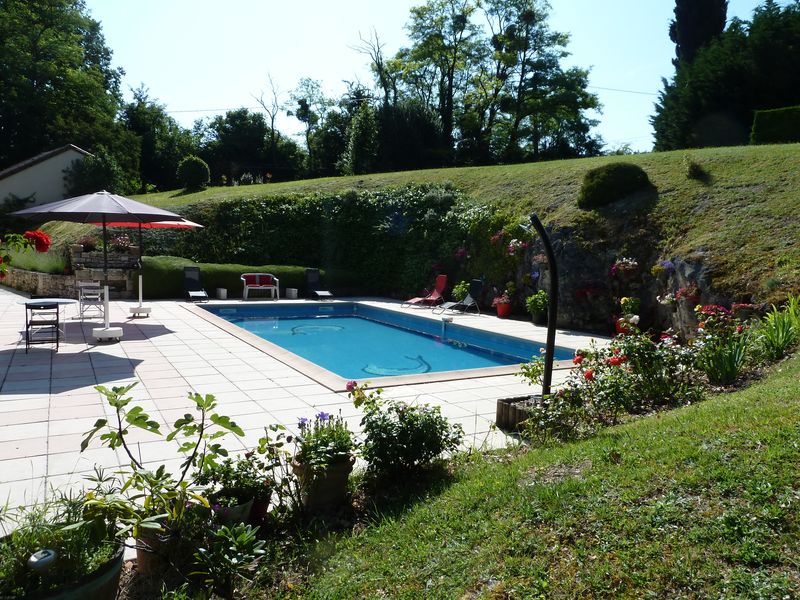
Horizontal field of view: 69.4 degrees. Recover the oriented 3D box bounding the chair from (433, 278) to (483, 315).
[{"bbox_3d":[1.617,-0.107,16.456,1.270,1.000,0.620,0,5,-18],"label":"chair"}]

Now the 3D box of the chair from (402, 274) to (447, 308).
[{"bbox_3d":[0.761,-0.278,18.055,1.250,1.000,0.620,0,5,-18],"label":"chair"}]

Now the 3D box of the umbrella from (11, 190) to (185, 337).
[{"bbox_3d":[-5.091,-0.582,9.958,2.750,2.580,2.750,-1,6,-31],"label":"umbrella"}]

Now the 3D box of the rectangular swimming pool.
[{"bbox_3d":[-1.069,0.976,13.330,5.000,0.800,10.000,-1,6,-31],"label":"rectangular swimming pool"}]

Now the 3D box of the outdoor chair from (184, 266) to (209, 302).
[{"bbox_3d":[-6.192,-0.455,17.619,0.580,0.980,1.200,-1,6,-31],"label":"outdoor chair"}]

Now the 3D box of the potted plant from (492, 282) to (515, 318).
[{"bbox_3d":[2.884,0.028,16.100,0.580,1.000,0.520,3,5,10],"label":"potted plant"}]

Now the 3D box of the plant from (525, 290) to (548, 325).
[{"bbox_3d":[3.557,0.164,14.893,0.600,0.870,0.580,2,5,0],"label":"plant"}]

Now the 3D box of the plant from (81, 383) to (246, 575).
[{"bbox_3d":[-1.243,0.940,3.149,0.850,1.040,0.750,0,5,-22],"label":"plant"}]

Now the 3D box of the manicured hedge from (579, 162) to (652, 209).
[{"bbox_3d":[5.801,-3.111,15.700,1.950,1.220,1.800,4,5,20],"label":"manicured hedge"}]

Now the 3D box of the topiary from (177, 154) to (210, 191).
[{"bbox_3d":[-8.470,-5.217,23.700,1.400,1.450,1.400,0,5,-20],"label":"topiary"}]

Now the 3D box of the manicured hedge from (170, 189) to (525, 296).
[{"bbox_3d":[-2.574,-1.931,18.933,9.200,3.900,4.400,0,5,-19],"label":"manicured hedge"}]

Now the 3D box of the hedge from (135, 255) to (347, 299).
[{"bbox_3d":[-5.004,-0.702,19.257,6.700,1.280,1.250,-1,6,-31],"label":"hedge"}]

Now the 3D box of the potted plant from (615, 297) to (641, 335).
[{"bbox_3d":[5.237,0.368,13.300,0.580,0.900,0.500,4,5,22],"label":"potted plant"}]

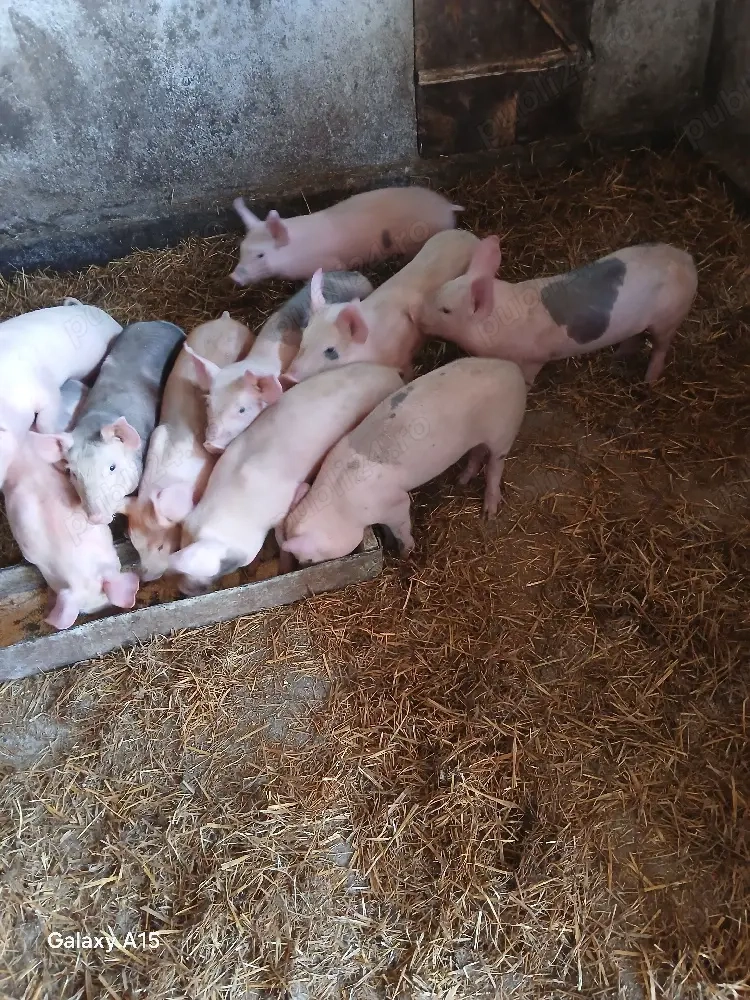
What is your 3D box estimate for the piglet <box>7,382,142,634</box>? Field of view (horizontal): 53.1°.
[{"bbox_3d":[-0.712,-0.035,1.827,0.230,0.400,0.617,-13,41,-9],"label":"piglet"}]

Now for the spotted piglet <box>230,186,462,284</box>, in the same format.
[{"bbox_3d":[-0.099,-0.874,2.722,0.805,0.420,0.220,-10,40,-5],"label":"spotted piglet"}]

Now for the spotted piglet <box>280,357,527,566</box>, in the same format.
[{"bbox_3d":[0.074,-0.088,1.787,0.635,0.410,0.220,-23,43,-19],"label":"spotted piglet"}]

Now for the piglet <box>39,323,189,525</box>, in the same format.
[{"bbox_3d":[-0.594,-0.160,1.951,0.220,0.410,0.721,-4,40,2],"label":"piglet"}]

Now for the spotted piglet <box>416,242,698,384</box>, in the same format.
[{"bbox_3d":[0.525,-0.547,2.272,0.776,0.410,0.220,-4,40,2],"label":"spotted piglet"}]

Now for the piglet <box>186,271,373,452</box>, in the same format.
[{"bbox_3d":[-0.229,-0.328,2.097,0.220,0.420,0.765,14,44,22],"label":"piglet"}]

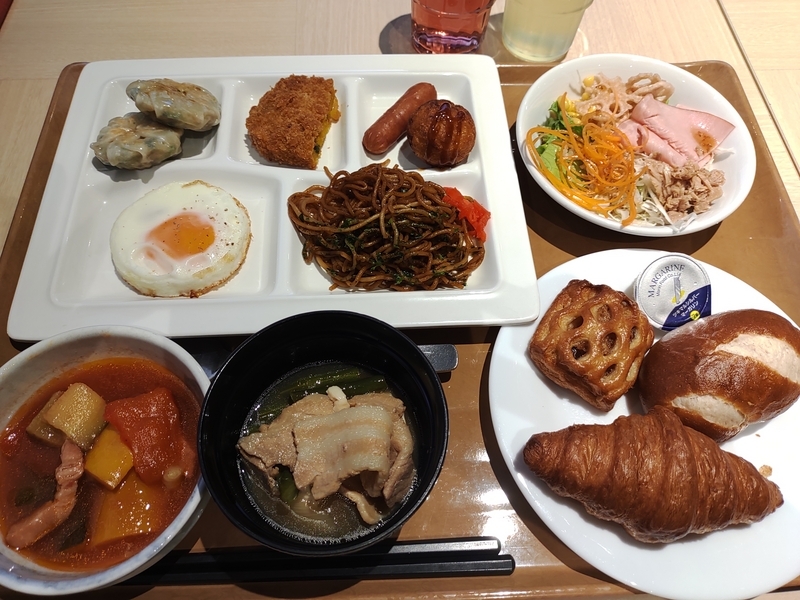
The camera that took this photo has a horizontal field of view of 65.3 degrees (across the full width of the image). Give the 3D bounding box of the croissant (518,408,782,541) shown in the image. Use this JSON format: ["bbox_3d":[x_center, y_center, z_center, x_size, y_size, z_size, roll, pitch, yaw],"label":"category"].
[{"bbox_3d":[0.124,0.086,0.306,0.124,0.046,0.064,10,62,4],"label":"croissant"}]

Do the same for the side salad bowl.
[{"bbox_3d":[0.153,-0.098,0.422,0.155,0.033,0.155,1,62,-1],"label":"side salad bowl"}]

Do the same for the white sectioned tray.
[{"bbox_3d":[-0.072,-0.072,0.406,0.295,0.025,0.219,-2,62,-3],"label":"white sectioned tray"}]

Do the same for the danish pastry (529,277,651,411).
[{"bbox_3d":[0.106,0.026,0.344,0.059,0.032,0.054,39,68,18],"label":"danish pastry"}]

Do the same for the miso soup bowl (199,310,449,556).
[{"bbox_3d":[-0.034,0.070,0.307,0.112,0.066,0.112,1,62,-1],"label":"miso soup bowl"}]

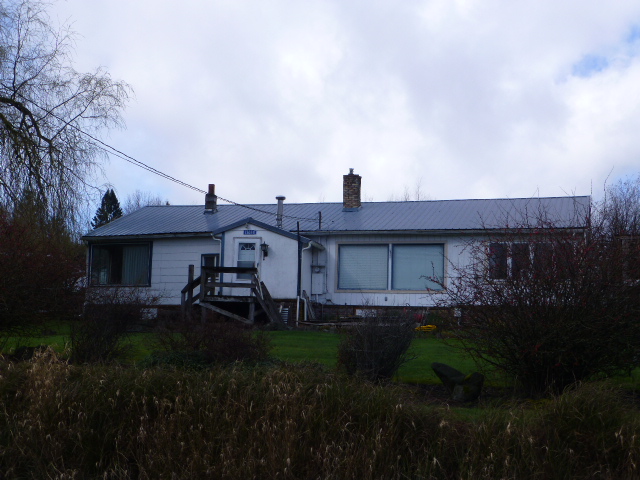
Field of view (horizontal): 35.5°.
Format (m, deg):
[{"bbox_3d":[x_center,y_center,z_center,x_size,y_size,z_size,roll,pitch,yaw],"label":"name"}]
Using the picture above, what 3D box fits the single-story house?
[{"bbox_3d":[1.094,0.315,39.539,18.580,6.230,11.200,-1,-6,15],"label":"single-story house"}]

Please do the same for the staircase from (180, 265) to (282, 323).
[{"bbox_3d":[-3.086,1.857,34.304,3.200,2.040,1.350,-1,-6,15],"label":"staircase"}]

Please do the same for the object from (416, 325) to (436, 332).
[{"bbox_3d":[3.498,2.934,33.100,0.720,0.250,0.500,-1,-6,15],"label":"object"}]

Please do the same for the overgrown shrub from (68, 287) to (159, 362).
[{"bbox_3d":[-4.425,1.852,21.500,1.750,1.550,1.600,-1,-6,15],"label":"overgrown shrub"}]

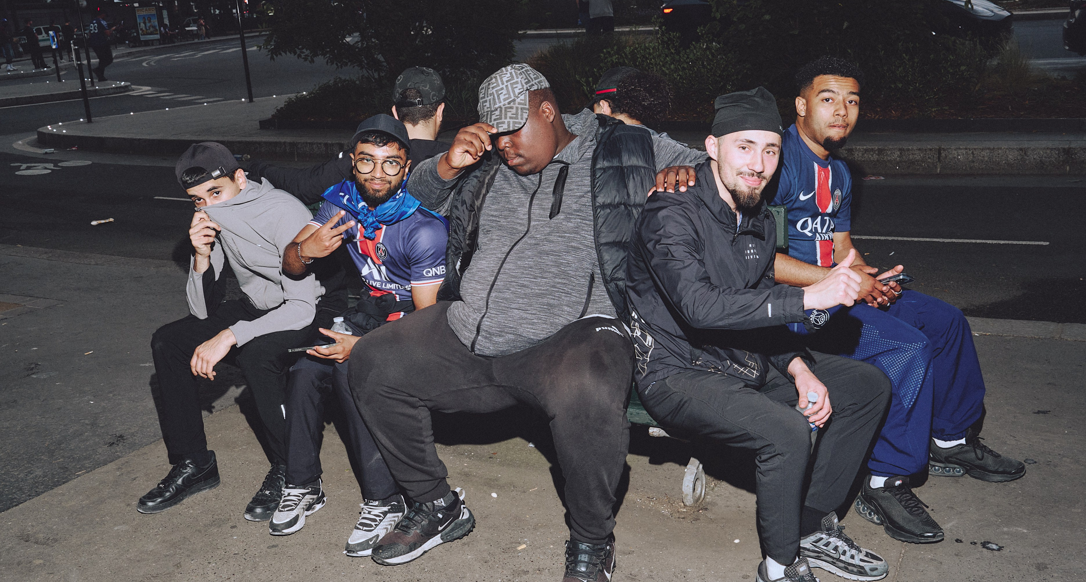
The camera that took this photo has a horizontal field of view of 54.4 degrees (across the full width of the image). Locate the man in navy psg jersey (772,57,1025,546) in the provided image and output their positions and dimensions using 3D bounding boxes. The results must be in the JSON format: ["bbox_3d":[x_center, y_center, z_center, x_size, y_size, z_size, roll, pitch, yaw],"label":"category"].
[{"bbox_3d":[0.985,-0.033,3.170,0.800,1.330,0.660,10,20,38],"label":"man in navy psg jersey"}]

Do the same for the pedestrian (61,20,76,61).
[{"bbox_3d":[-20.576,-10.850,45.800,0.540,1.750,0.420,4,18,27],"label":"pedestrian"}]

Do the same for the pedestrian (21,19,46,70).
[{"bbox_3d":[-17.527,-8.515,36.500,0.500,1.700,0.520,-10,17,-25],"label":"pedestrian"}]

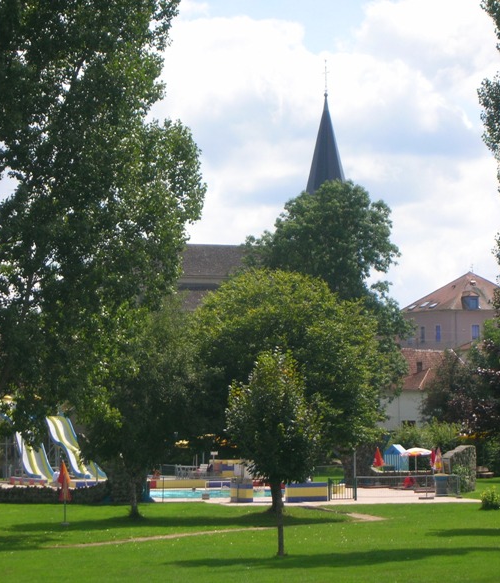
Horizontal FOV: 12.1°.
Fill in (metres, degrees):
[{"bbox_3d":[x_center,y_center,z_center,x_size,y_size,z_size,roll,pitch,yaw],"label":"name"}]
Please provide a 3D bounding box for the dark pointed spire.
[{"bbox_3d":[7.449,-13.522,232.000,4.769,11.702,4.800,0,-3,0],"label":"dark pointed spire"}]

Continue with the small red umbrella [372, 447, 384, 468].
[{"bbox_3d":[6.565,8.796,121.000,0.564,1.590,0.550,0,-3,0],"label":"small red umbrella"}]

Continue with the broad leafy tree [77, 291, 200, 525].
[{"bbox_3d":[-4.270,4.524,92.000,4.758,8.657,4.700,0,-3,0],"label":"broad leafy tree"}]

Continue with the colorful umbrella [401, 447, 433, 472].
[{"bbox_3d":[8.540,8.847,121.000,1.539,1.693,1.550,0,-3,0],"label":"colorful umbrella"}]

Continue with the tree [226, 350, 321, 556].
[{"bbox_3d":[0.687,4.738,69.000,2.691,6.025,2.700,0,-3,0],"label":"tree"}]

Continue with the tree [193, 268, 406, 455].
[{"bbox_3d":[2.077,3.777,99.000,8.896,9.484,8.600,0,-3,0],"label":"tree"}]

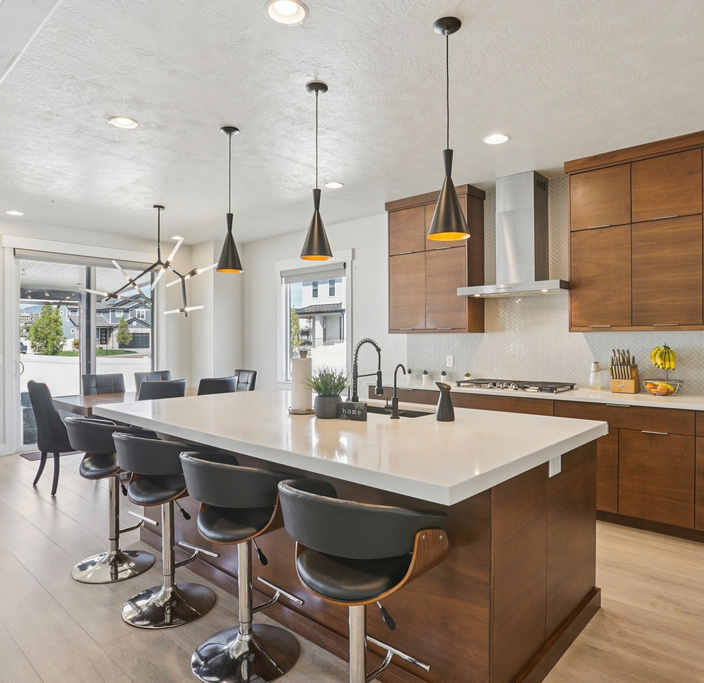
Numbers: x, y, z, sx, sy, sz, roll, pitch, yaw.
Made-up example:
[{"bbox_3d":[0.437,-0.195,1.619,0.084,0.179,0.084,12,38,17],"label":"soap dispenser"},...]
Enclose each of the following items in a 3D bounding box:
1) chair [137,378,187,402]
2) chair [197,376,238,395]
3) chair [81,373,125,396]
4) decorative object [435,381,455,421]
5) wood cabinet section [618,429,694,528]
[{"bbox_3d":[-1.881,0.823,4.771,0.600,0.950,0.460,0,0,43],"label":"chair"},{"bbox_3d":[-1.490,0.836,5.220,0.590,0.965,0.460,0,0,42],"label":"chair"},{"bbox_3d":[-2.612,0.858,5.686,0.600,0.960,0.460,0,1,43],"label":"chair"},{"bbox_3d":[0.488,0.316,2.676,0.102,0.193,0.093,0,0,18],"label":"decorative object"},{"bbox_3d":[2.249,0.916,3.687,0.455,0.603,0.581,0,0,42],"label":"wood cabinet section"}]

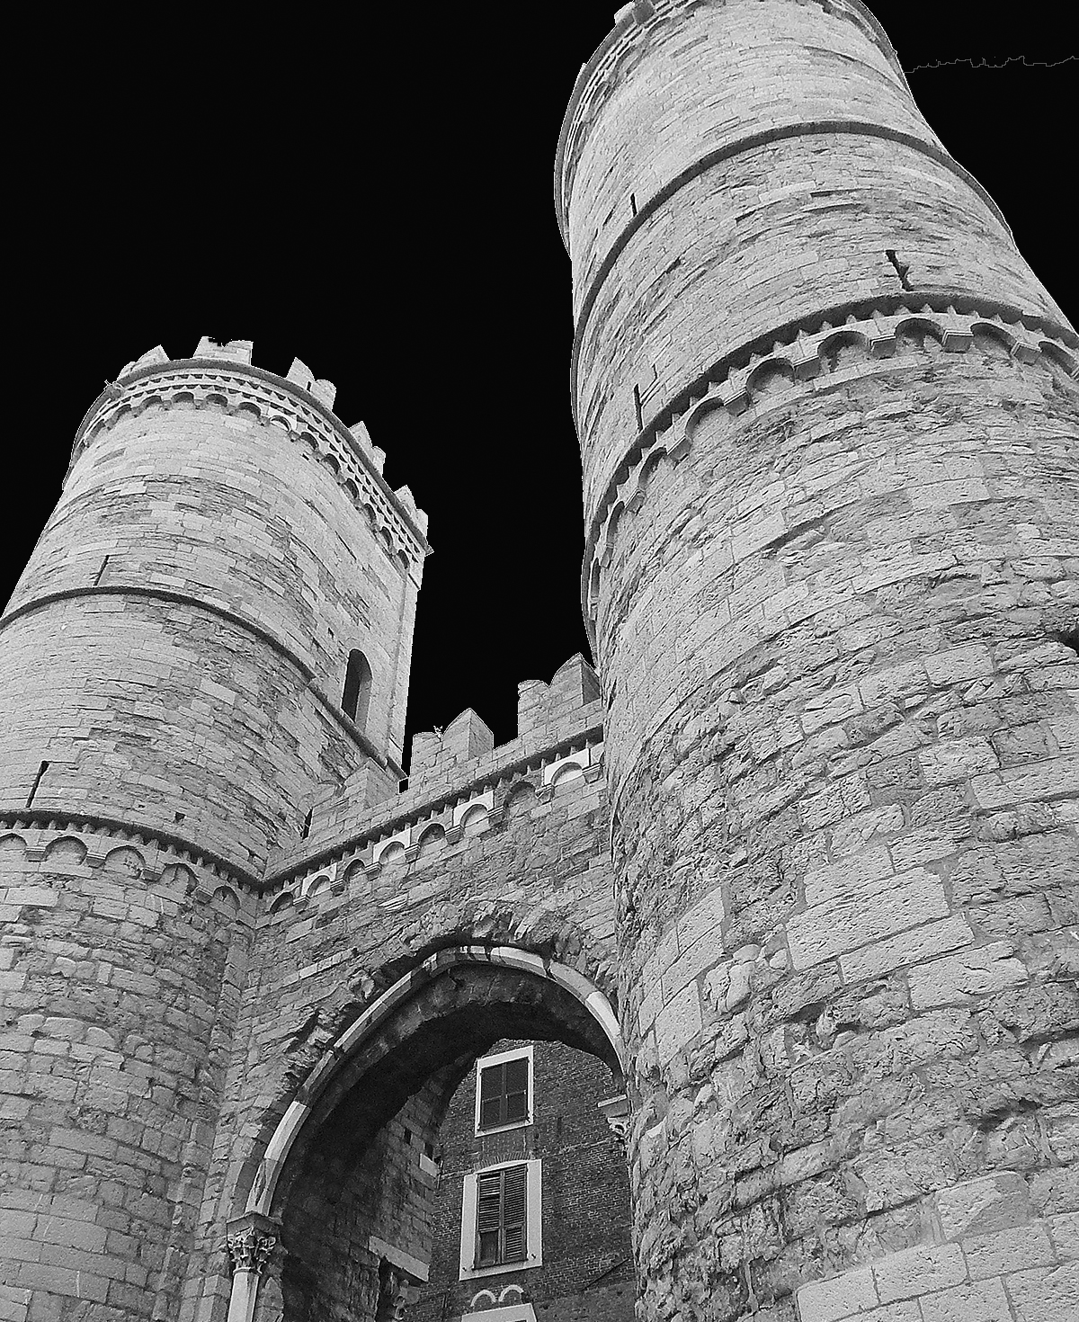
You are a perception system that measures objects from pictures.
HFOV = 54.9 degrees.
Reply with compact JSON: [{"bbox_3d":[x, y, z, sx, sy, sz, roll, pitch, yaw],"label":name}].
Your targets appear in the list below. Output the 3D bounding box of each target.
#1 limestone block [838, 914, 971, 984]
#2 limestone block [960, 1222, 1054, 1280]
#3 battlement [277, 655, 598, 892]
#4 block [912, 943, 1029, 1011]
[{"bbox_3d":[2.353,1.885,6.595,0.865,0.191,0.300,-24,-48,24],"label":"limestone block"},{"bbox_3d":[2.451,3.083,5.370,0.430,0.186,0.260,-22,-47,22],"label":"limestone block"},{"bbox_3d":[-1.485,2.134,17.762,8.260,2.310,0.910,-27,-49,26],"label":"battlement"},{"bbox_3d":[2.606,1.962,6.320,0.662,0.251,0.300,-20,-46,20],"label":"block"}]

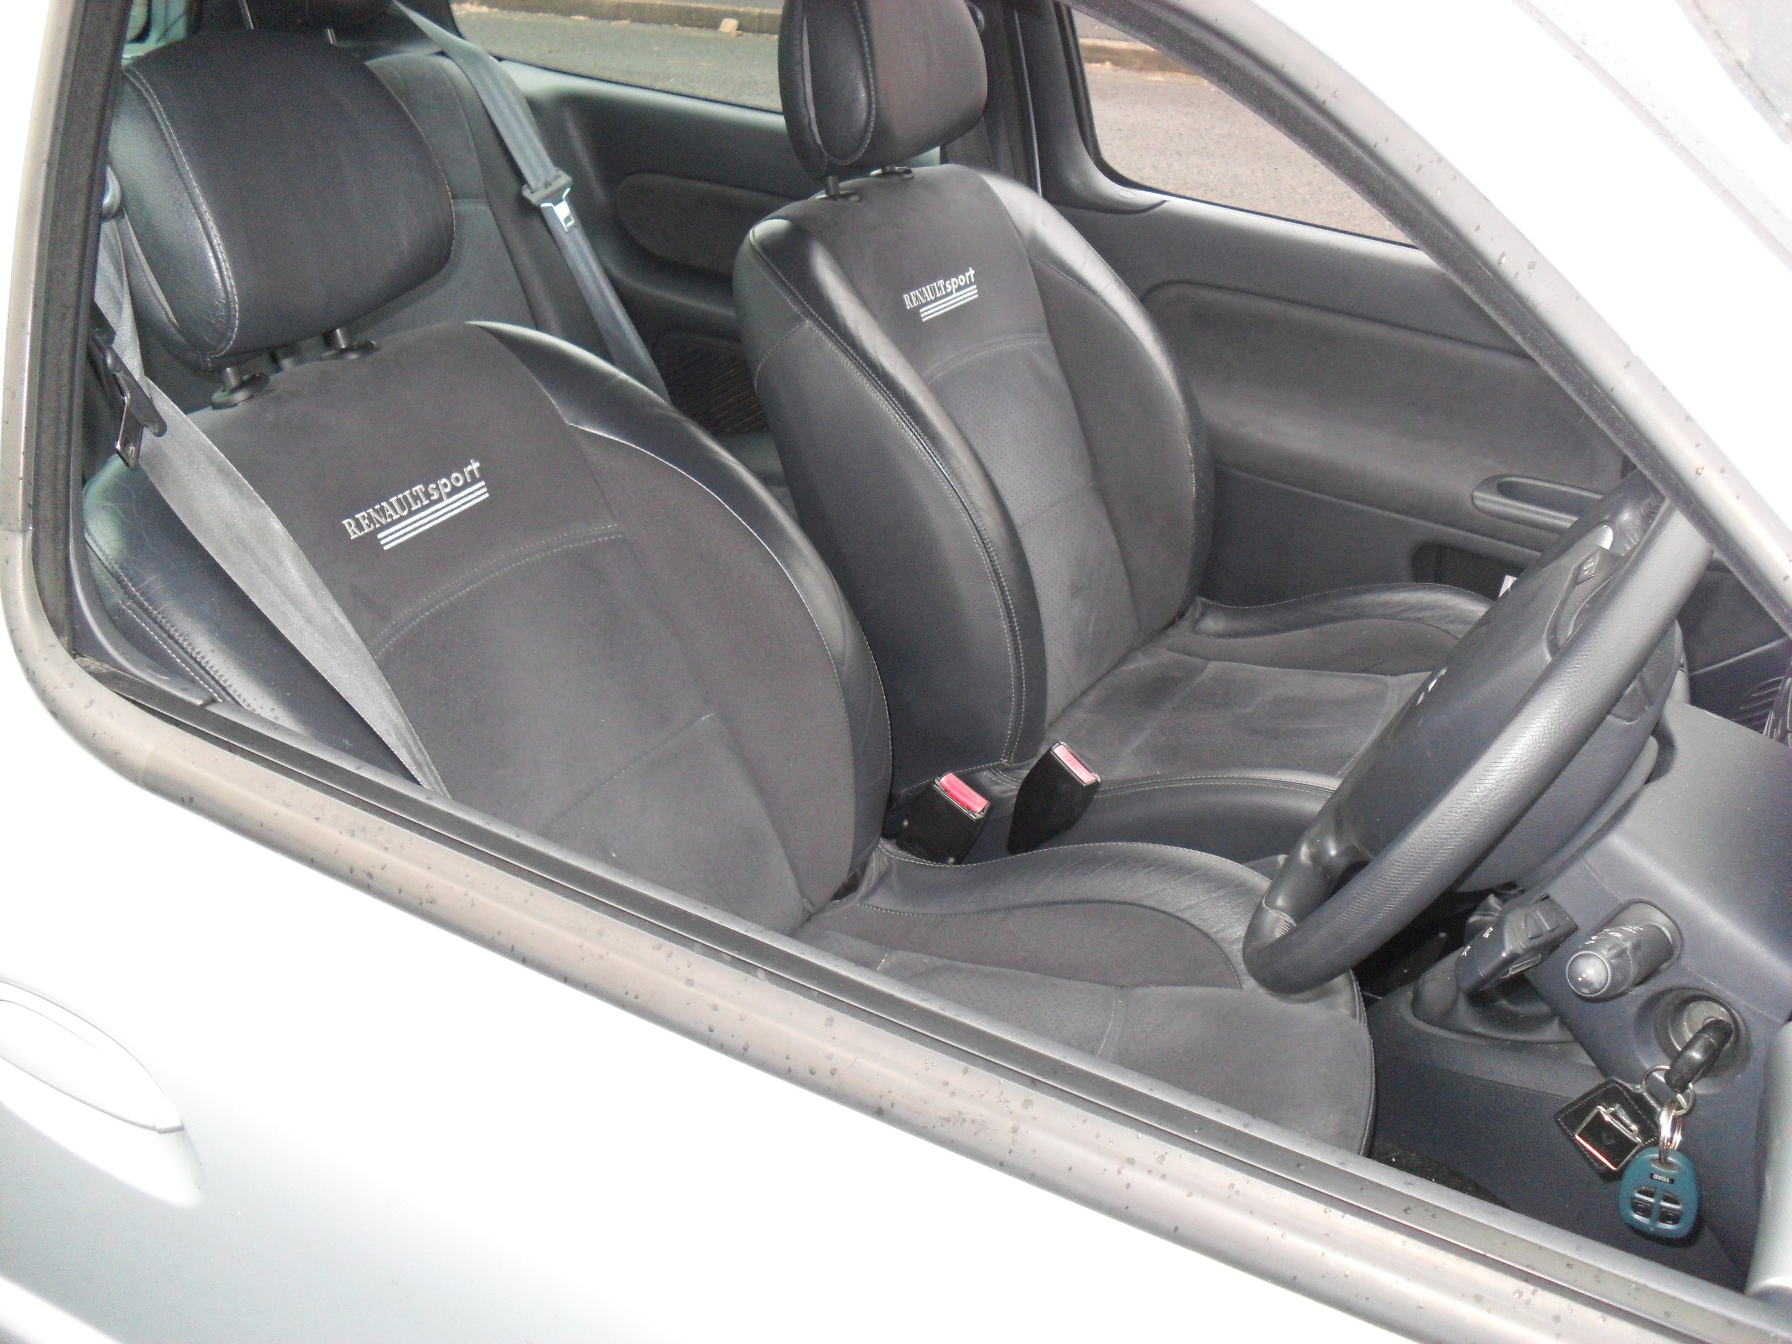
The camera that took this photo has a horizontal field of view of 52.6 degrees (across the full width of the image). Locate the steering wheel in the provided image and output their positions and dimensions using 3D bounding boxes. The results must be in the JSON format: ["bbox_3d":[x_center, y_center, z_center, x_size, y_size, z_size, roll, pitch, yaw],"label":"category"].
[{"bbox_3d":[0.326,0.035,0.987,0.095,0.370,0.370,39,41,6],"label":"steering wheel"}]

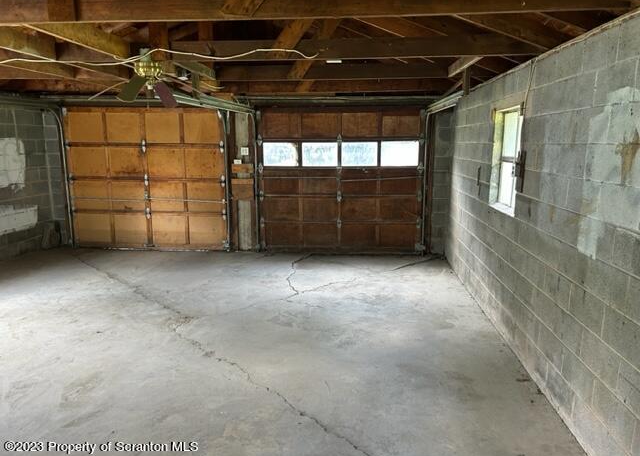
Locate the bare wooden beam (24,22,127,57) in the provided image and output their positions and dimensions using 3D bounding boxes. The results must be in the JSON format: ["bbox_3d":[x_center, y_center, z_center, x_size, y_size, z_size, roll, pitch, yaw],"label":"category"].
[{"bbox_3d":[-1.569,-1.293,3.152,0.045,0.185,1.200,1,10,5],"label":"bare wooden beam"}]

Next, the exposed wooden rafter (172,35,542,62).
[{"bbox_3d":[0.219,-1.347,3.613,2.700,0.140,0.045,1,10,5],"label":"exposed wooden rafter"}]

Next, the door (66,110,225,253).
[{"bbox_3d":[-2.638,-0.717,7.363,2.460,2.130,0.070,1,10,5],"label":"door"}]

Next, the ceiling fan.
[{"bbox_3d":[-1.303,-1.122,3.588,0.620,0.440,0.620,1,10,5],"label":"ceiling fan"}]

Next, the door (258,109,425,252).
[{"bbox_3d":[0.310,-0.663,7.106,2.440,2.130,0.070,1,10,5],"label":"door"}]

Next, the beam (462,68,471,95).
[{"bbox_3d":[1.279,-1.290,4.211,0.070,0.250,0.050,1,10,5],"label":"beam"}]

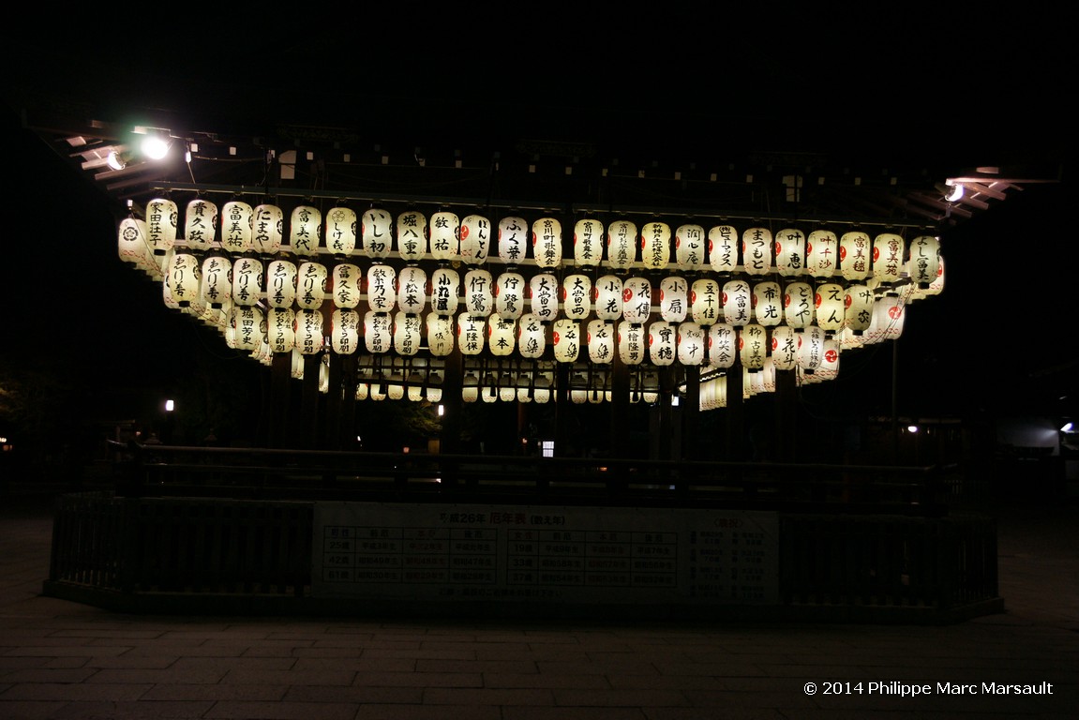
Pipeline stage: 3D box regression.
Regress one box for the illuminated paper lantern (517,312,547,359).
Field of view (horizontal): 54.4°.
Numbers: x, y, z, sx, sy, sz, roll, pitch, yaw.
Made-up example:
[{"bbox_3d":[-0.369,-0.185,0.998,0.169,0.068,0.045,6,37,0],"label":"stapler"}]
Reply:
[{"bbox_3d":[-0.092,-0.286,12.822,0.310,0.540,0.310,2,-6,-4],"label":"illuminated paper lantern"}]

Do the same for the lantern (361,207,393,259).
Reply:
[{"bbox_3d":[-1.901,-1.478,12.296,0.350,0.620,0.350,2,-6,-5],"label":"lantern"}]

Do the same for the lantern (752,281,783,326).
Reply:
[{"bbox_3d":[2.435,-0.585,11.193,0.295,0.510,0.295,2,-5,-5],"label":"lantern"}]

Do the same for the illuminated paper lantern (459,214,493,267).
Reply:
[{"bbox_3d":[-0.715,-1.336,11.771,0.335,0.570,0.335,2,-6,0],"label":"illuminated paper lantern"}]

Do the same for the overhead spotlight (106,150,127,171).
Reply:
[{"bbox_3d":[-4.080,-1.927,10.148,0.190,0.200,0.200,-32,-13,12],"label":"overhead spotlight"}]

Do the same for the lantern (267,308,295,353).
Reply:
[{"bbox_3d":[-2.994,-0.342,12.142,0.335,0.585,0.335,2,-5,-4],"label":"lantern"}]

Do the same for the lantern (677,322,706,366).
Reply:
[{"bbox_3d":[1.671,-0.170,11.545,0.295,0.510,0.295,2,-5,-5],"label":"lantern"}]

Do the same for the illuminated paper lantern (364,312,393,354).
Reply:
[{"bbox_3d":[-2.082,-0.356,13.506,0.350,0.620,0.350,2,-6,-5],"label":"illuminated paper lantern"}]

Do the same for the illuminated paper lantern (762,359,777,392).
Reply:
[{"bbox_3d":[3.827,0.245,17.166,0.350,0.620,0.350,2,-6,-5],"label":"illuminated paper lantern"}]

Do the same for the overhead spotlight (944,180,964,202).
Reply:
[{"bbox_3d":[4.461,-1.826,11.321,0.190,0.200,0.200,32,-13,-15],"label":"overhead spotlight"}]

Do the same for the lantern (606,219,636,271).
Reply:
[{"bbox_3d":[0.928,-1.278,11.773,0.330,0.560,0.330,2,-6,-4],"label":"lantern"}]

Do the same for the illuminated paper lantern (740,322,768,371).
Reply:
[{"bbox_3d":[2.826,-0.174,13.904,0.350,0.620,0.350,2,-6,-5],"label":"illuminated paper lantern"}]

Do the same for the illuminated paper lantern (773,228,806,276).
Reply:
[{"bbox_3d":[2.848,-1.212,11.903,0.330,0.560,0.330,2,-6,-4],"label":"illuminated paper lantern"}]

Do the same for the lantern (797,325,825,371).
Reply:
[{"bbox_3d":[3.272,-0.141,12.608,0.335,0.585,0.335,2,-5,-4],"label":"lantern"}]

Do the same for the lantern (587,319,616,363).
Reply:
[{"bbox_3d":[0.760,-0.224,12.885,0.310,0.540,0.310,2,-6,-4],"label":"lantern"}]

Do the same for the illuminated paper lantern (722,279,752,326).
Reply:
[{"bbox_3d":[2.354,-0.676,12.498,0.335,0.570,0.335,3,-6,-9],"label":"illuminated paper lantern"}]

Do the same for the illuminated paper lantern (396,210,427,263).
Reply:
[{"bbox_3d":[-1.493,-1.454,12.328,0.350,0.620,0.350,2,-6,-5],"label":"illuminated paper lantern"}]

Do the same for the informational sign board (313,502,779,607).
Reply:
[{"bbox_3d":[0.110,1.873,10.109,4.522,0.895,0.030,2,-5,-5],"label":"informational sign board"}]

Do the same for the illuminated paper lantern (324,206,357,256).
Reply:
[{"bbox_3d":[-1.962,-1.267,10.391,0.295,0.510,0.295,2,-5,-5],"label":"illuminated paper lantern"}]

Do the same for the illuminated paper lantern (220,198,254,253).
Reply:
[{"bbox_3d":[-3.305,-1.452,11.487,0.330,0.560,0.330,2,-6,-4],"label":"illuminated paper lantern"}]

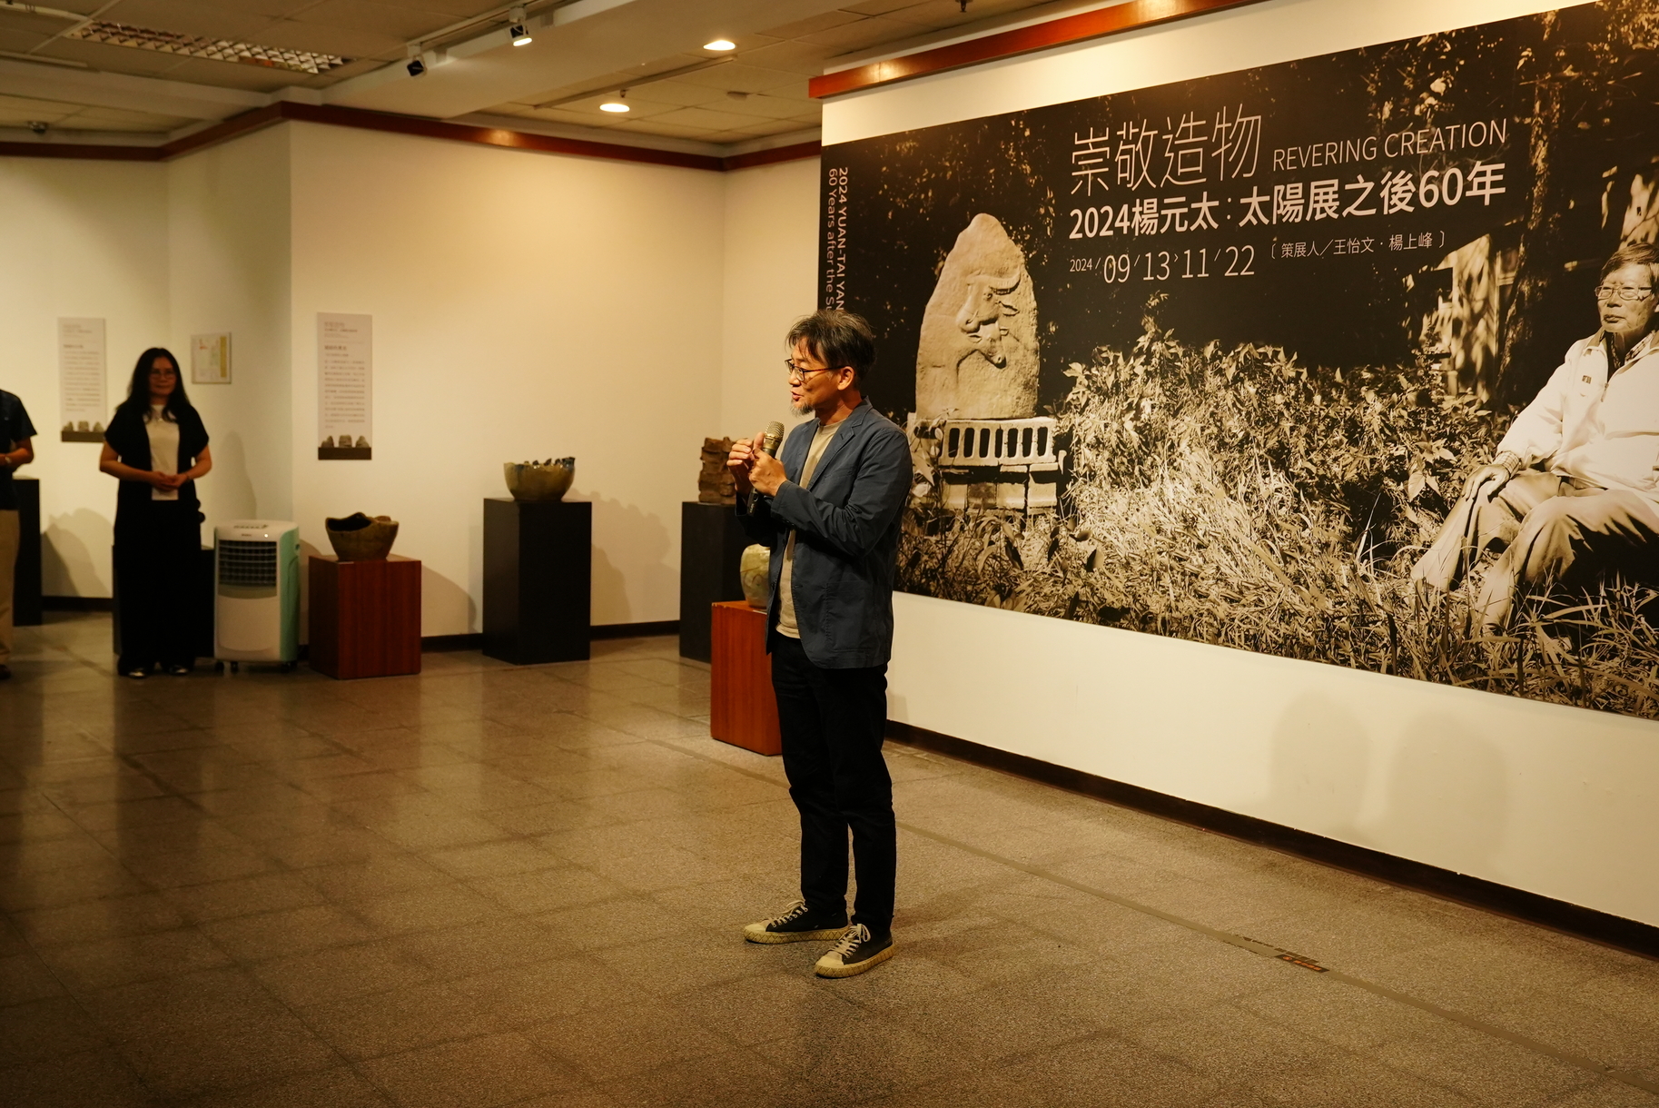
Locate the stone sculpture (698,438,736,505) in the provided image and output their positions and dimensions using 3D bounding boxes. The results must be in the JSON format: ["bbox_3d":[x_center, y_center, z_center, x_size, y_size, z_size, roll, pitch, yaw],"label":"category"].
[{"bbox_3d":[-0.579,-0.466,9.676,0.220,0.370,0.245,-2,6,-36],"label":"stone sculpture"}]

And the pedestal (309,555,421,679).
[{"bbox_3d":[-2.465,0.322,9.064,0.443,0.602,0.449,-2,6,-36],"label":"pedestal"}]

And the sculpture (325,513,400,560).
[{"bbox_3d":[-2.493,-0.090,9.113,0.385,0.240,0.330,0,5,-15],"label":"sculpture"}]

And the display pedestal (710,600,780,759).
[{"bbox_3d":[-0.201,0.531,7.491,0.450,0.600,0.450,-2,6,-36],"label":"display pedestal"}]

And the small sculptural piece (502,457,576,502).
[{"bbox_3d":[-1.627,-0.418,9.587,0.385,0.235,0.370,0,5,-10],"label":"small sculptural piece"}]

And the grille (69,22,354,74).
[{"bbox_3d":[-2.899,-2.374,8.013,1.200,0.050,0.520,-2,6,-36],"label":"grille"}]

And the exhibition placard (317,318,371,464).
[{"bbox_3d":[-2.686,-0.924,9.469,0.305,0.805,0.015,-2,6,-36],"label":"exhibition placard"}]

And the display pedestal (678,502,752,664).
[{"bbox_3d":[-0.541,0.160,9.753,0.446,0.889,0.441,-2,6,-36],"label":"display pedestal"}]

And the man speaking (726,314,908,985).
[{"bbox_3d":[-0.020,0.226,4.588,0.450,1.735,0.480,-1,6,-28],"label":"man speaking"}]

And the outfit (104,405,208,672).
[{"bbox_3d":[-3.551,-0.096,8.999,0.540,1.390,0.280,-1,6,-23],"label":"outfit"}]

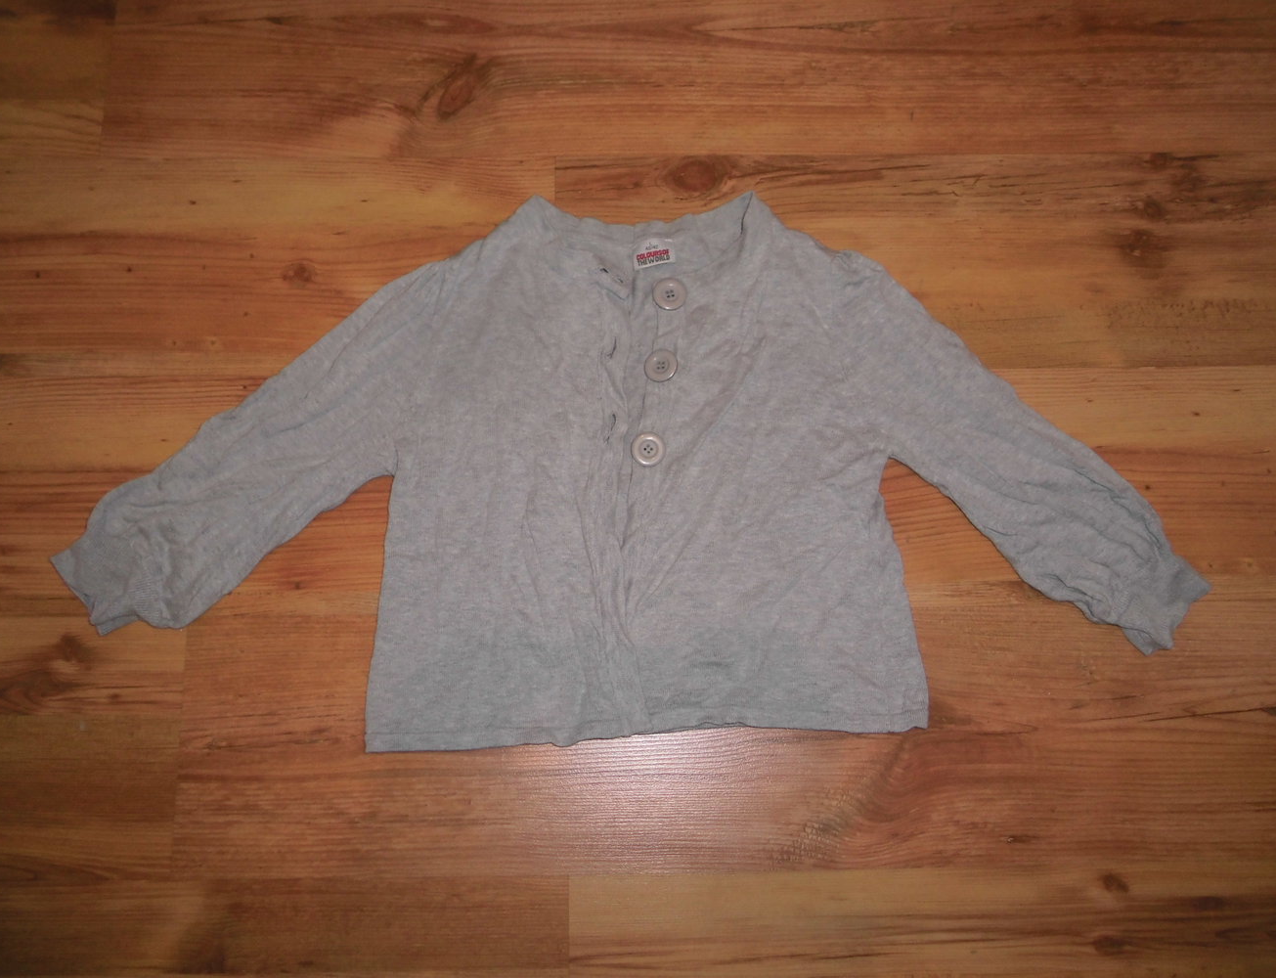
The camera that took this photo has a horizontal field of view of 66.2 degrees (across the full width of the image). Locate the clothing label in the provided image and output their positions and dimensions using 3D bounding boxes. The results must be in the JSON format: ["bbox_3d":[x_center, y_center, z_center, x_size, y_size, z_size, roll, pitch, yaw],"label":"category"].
[{"bbox_3d":[0.014,-0.203,0.840,0.036,0.003,0.025,-11,79,-3],"label":"clothing label"}]

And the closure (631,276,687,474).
[{"bbox_3d":[0.018,-0.098,0.814,0.035,0.008,0.166,8,79,1],"label":"closure"}]

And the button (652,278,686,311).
[{"bbox_3d":[0.027,-0.165,0.826,0.029,0.004,0.029,-1,79,-1],"label":"button"}]

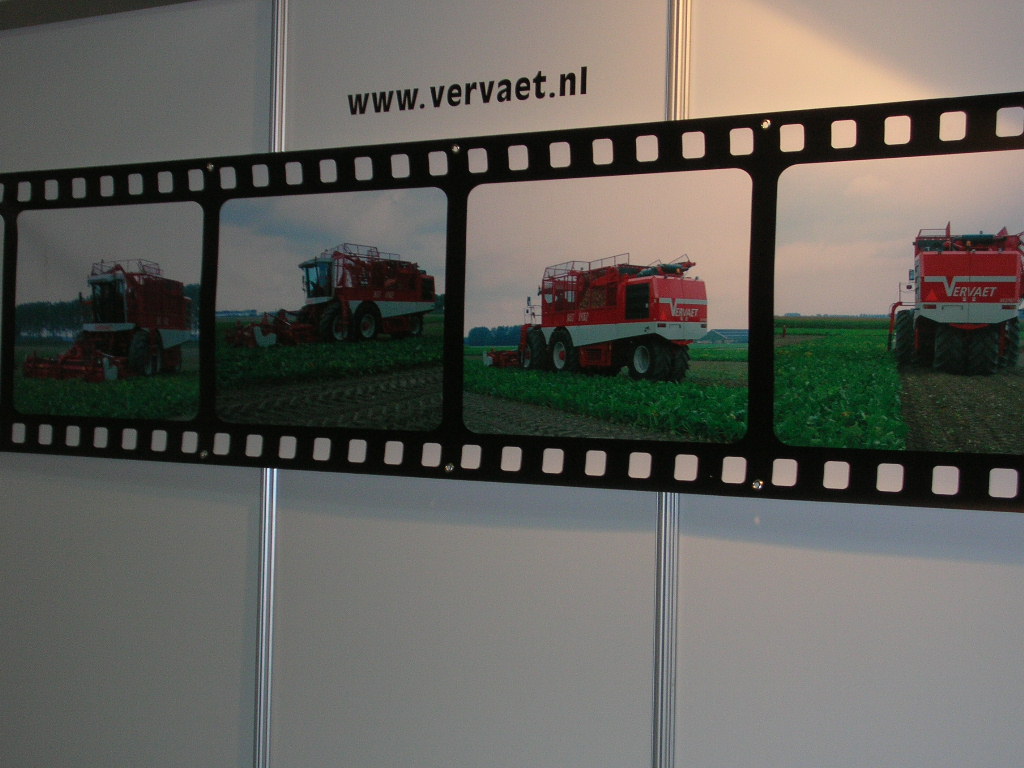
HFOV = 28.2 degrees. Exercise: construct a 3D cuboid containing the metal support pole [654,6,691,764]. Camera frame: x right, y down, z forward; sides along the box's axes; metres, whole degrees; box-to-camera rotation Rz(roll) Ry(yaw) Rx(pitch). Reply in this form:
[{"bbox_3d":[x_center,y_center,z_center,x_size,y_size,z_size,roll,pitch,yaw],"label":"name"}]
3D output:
[{"bbox_3d":[0.266,0.451,3.532,0.040,2.500,0.040,1,0,39],"label":"metal support pole"}]

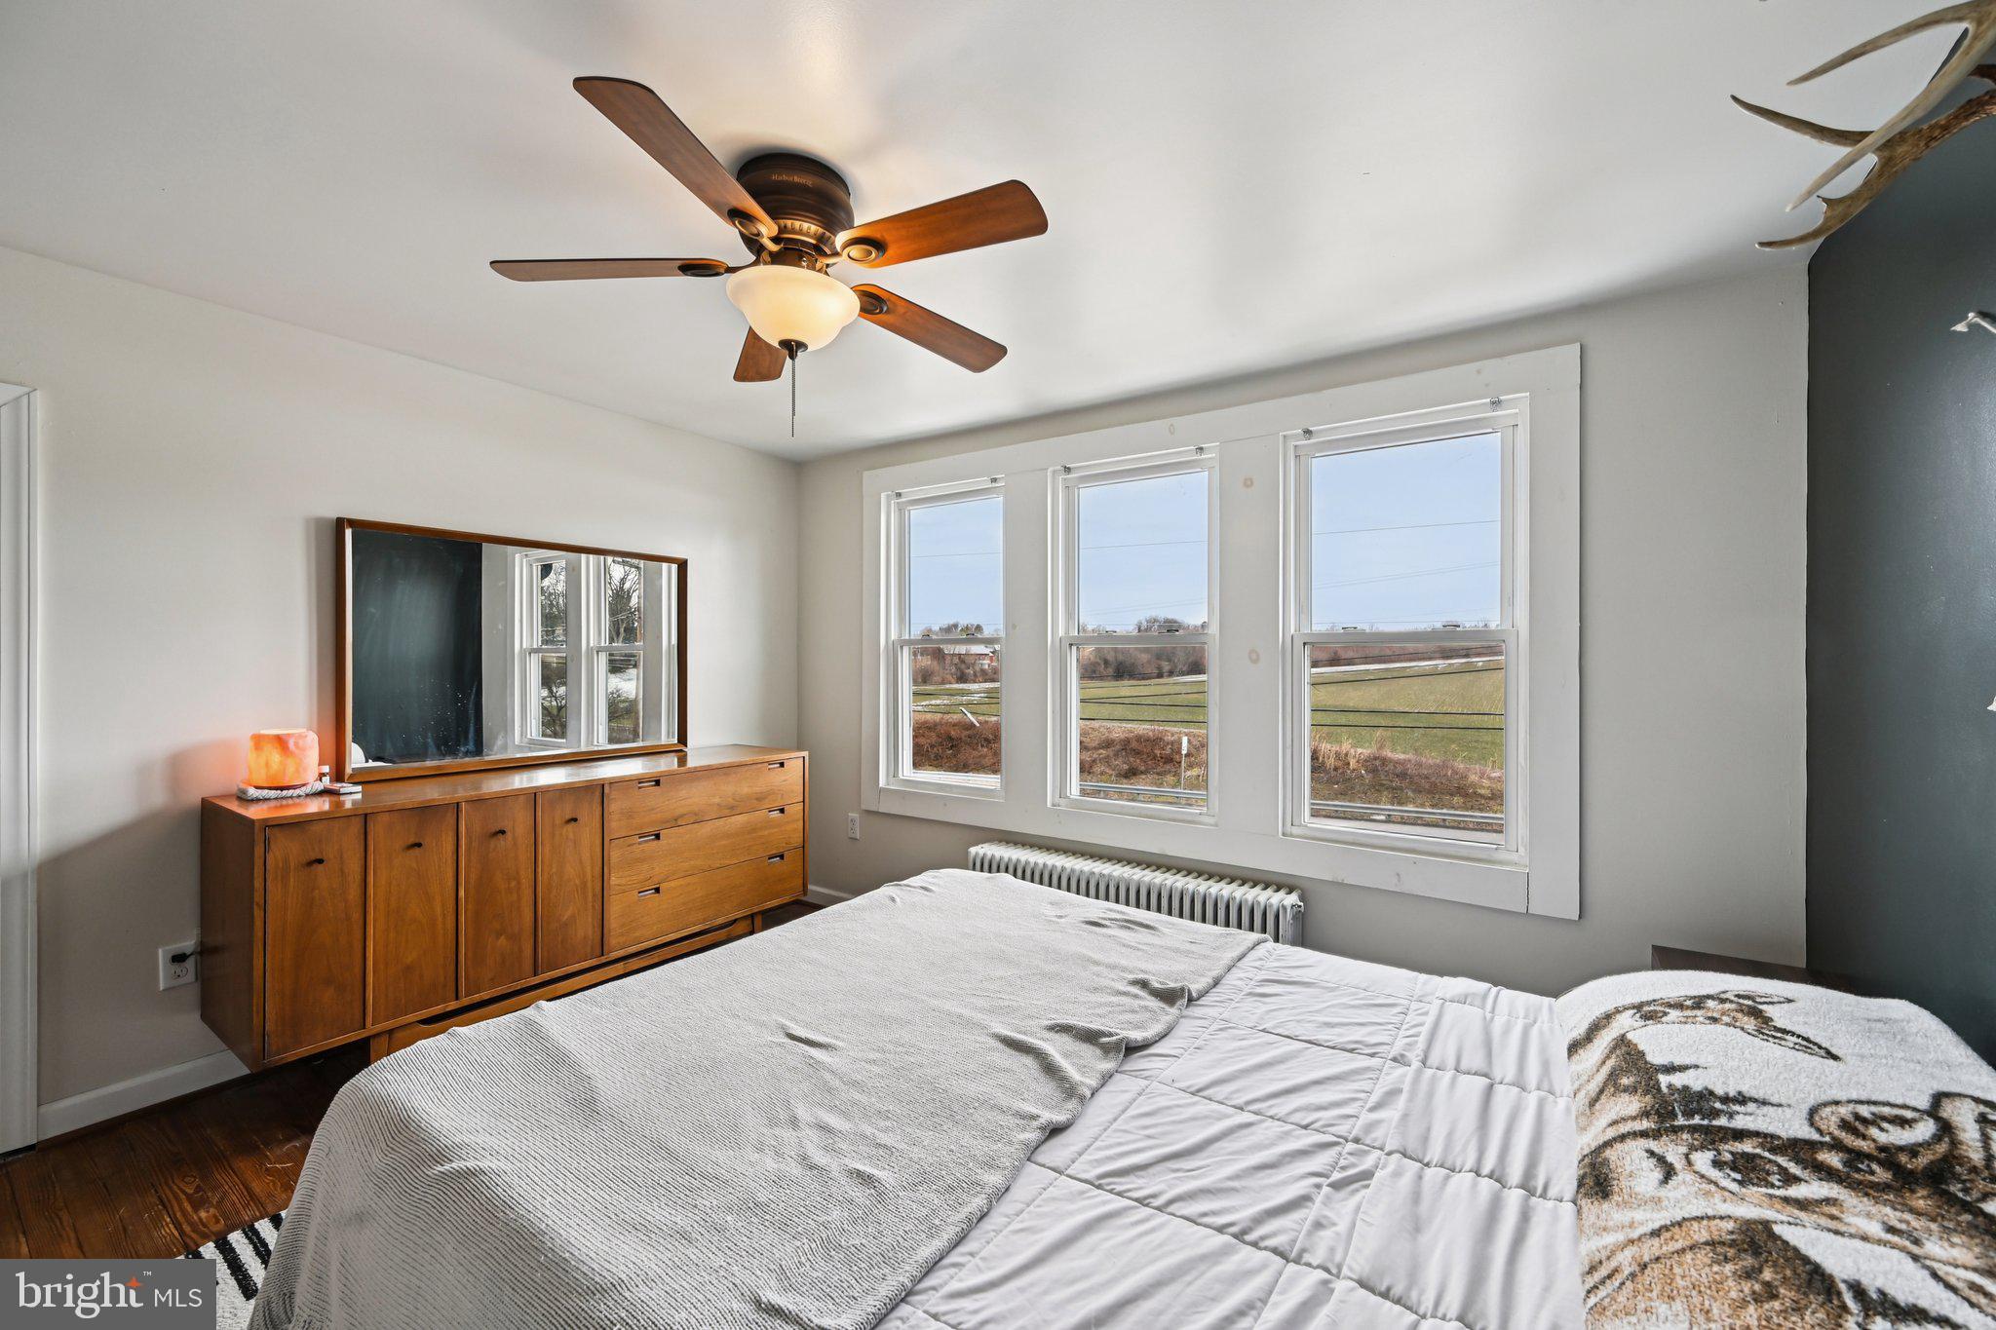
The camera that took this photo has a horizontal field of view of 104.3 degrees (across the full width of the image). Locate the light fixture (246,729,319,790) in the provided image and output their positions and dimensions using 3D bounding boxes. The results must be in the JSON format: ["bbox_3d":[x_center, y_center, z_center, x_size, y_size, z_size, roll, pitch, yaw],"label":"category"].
[{"bbox_3d":[-2.046,0.268,2.227,0.150,0.147,0.150,0,0,34],"label":"light fixture"}]

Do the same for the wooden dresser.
[{"bbox_3d":[-1.500,0.774,2.720,0.497,0.806,1.739,0,0,34],"label":"wooden dresser"}]

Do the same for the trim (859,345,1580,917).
[{"bbox_3d":[0.504,-0.101,2.910,2.682,1.575,0.090,0,0,34],"label":"trim"}]

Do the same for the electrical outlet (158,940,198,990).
[{"bbox_3d":[-2.232,0.819,2.113,0.008,0.114,0.071,0,0,34],"label":"electrical outlet"}]

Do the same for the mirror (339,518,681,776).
[{"bbox_3d":[-1.681,-0.046,2.853,0.070,0.799,1.154,0,0,34],"label":"mirror"}]

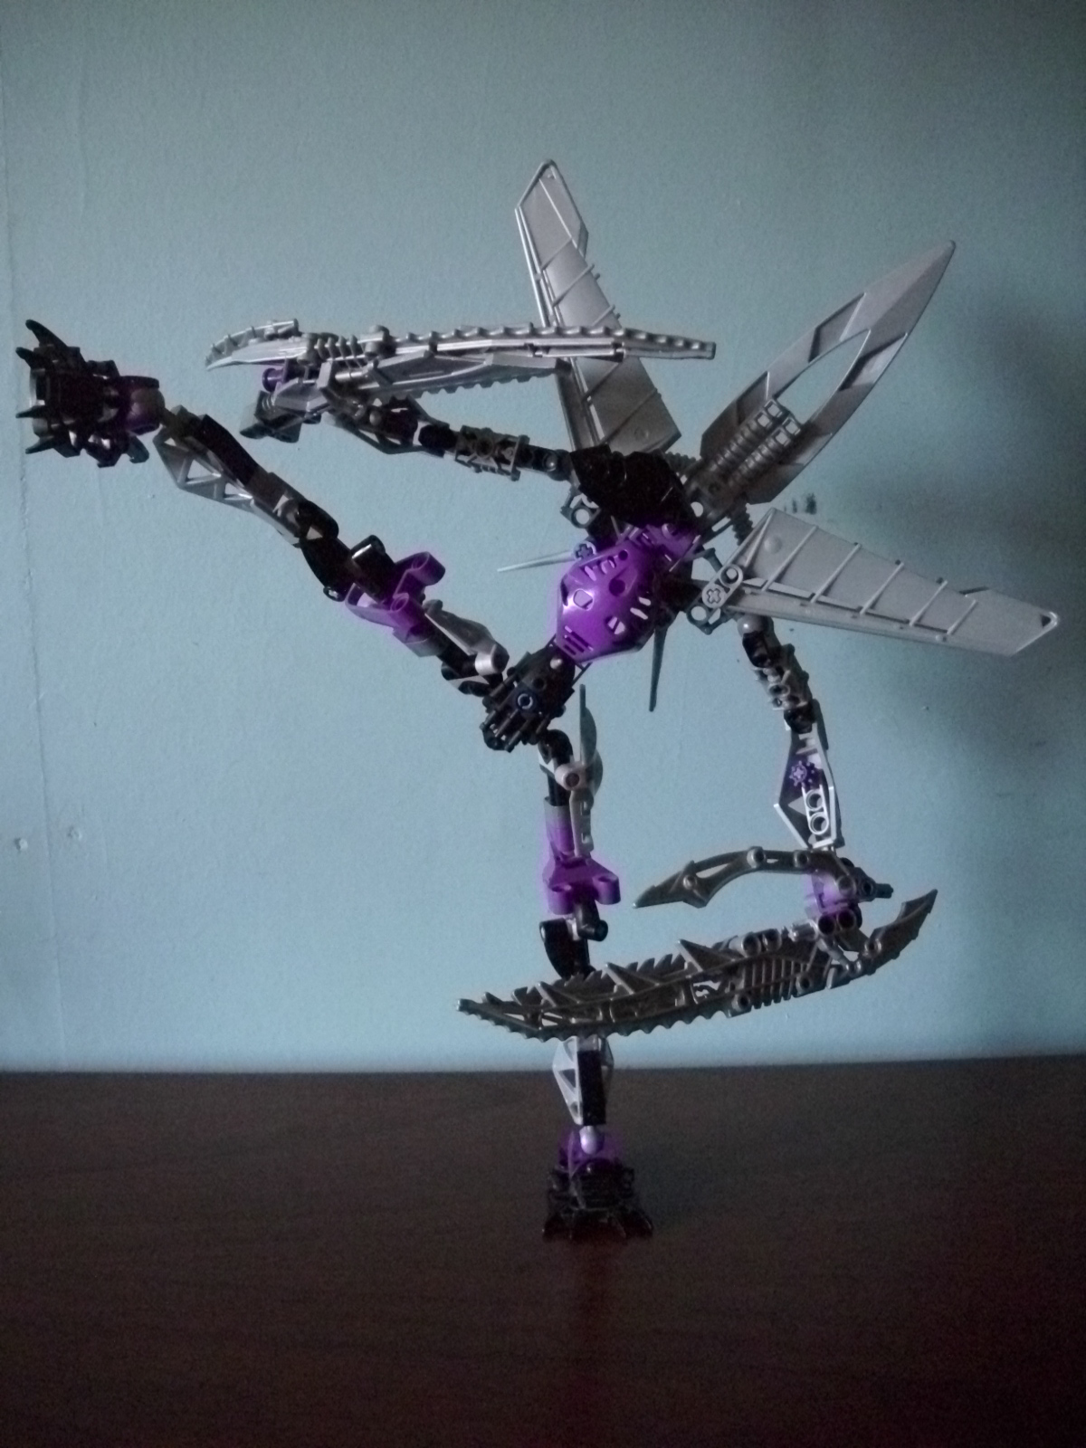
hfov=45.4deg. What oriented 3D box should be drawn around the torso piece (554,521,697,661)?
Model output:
[{"bbox_3d":[0.026,-0.040,0.398,0.033,0.047,0.027,37,-3,7],"label":"torso piece"}]

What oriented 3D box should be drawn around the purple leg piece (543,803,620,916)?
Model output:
[{"bbox_3d":[0.012,0.042,0.405,0.023,0.033,0.019,-6,8,-19],"label":"purple leg piece"}]

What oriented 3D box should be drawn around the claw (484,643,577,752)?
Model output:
[{"bbox_3d":[-0.004,-0.008,0.400,0.022,0.036,0.020,41,0,2],"label":"claw"}]

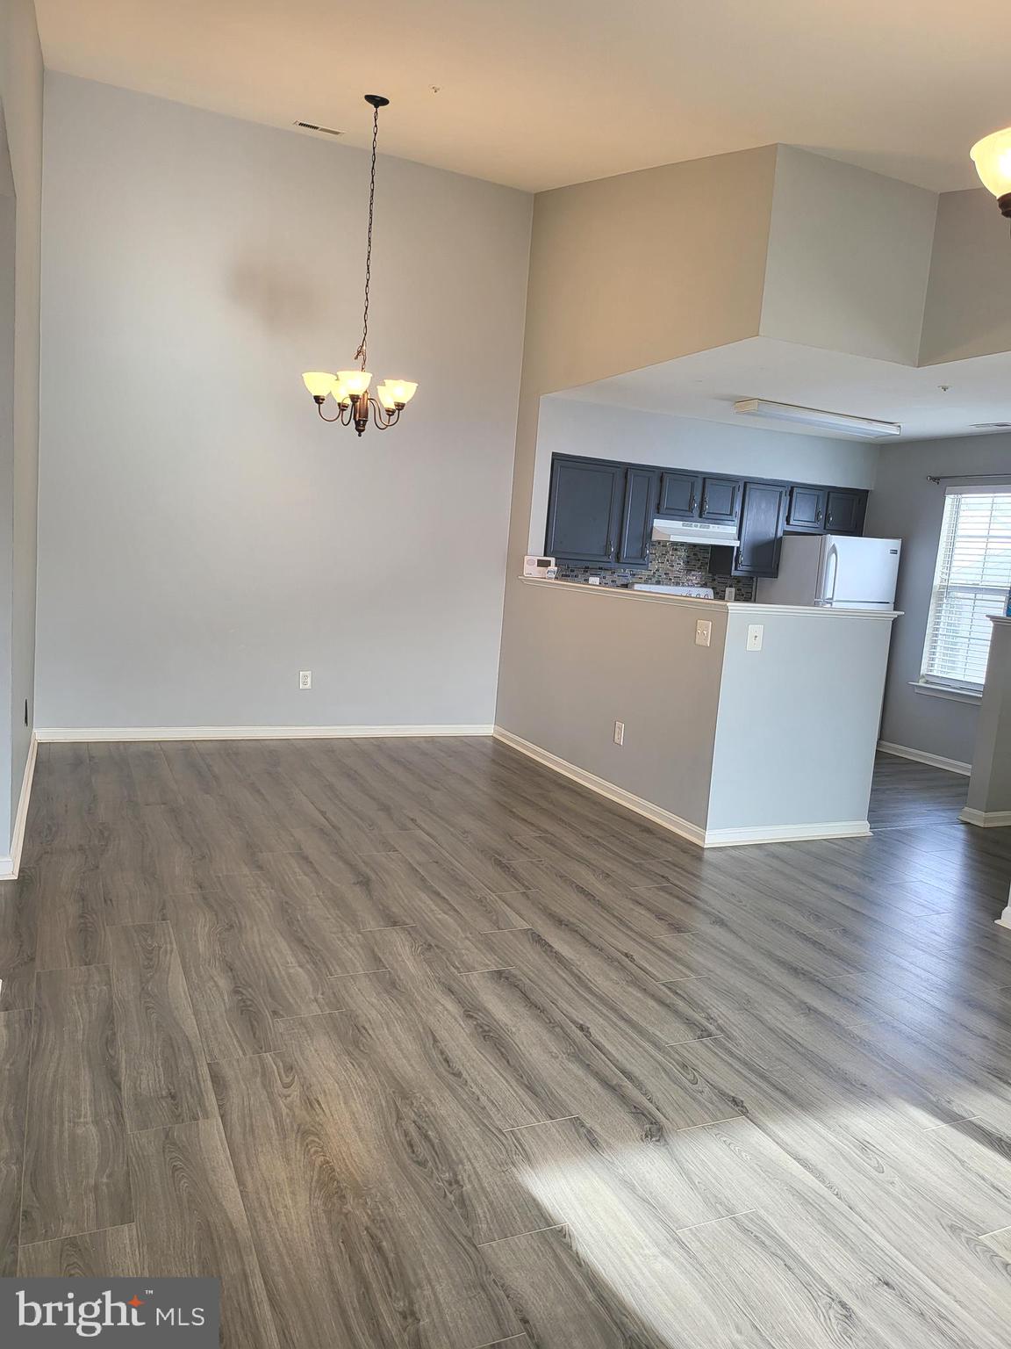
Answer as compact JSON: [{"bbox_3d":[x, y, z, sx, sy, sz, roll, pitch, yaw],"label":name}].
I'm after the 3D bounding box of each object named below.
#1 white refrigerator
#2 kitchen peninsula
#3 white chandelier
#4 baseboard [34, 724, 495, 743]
[{"bbox_3d":[2.517,-0.243,7.535,0.761,1.695,0.779,1,8,-24],"label":"white refrigerator"},{"bbox_3d":[1.017,0.075,6.063,1.151,1.222,2.742,1,8,-24],"label":"kitchen peninsula"},{"bbox_3d":[-0.711,-2.084,4.843,0.612,1.665,0.612,1,8,-24],"label":"white chandelier"},{"bbox_3d":[-1.519,0.406,6.524,3.128,0.087,0.023,1,8,-24],"label":"baseboard"}]

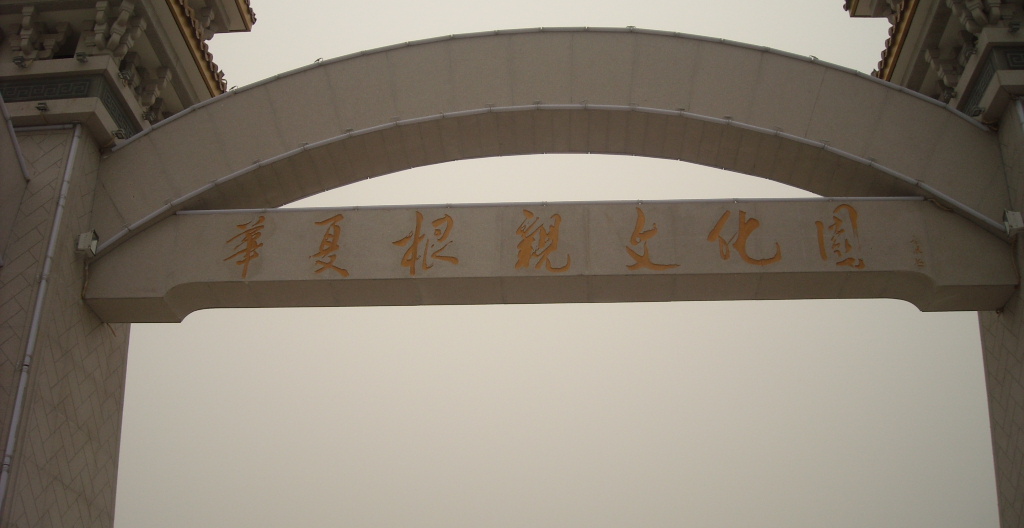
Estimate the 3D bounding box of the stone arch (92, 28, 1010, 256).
[{"bbox_3d":[0.644,-2.490,23.712,19.836,5.871,1.862,-1,-27,3],"label":"stone arch"}]

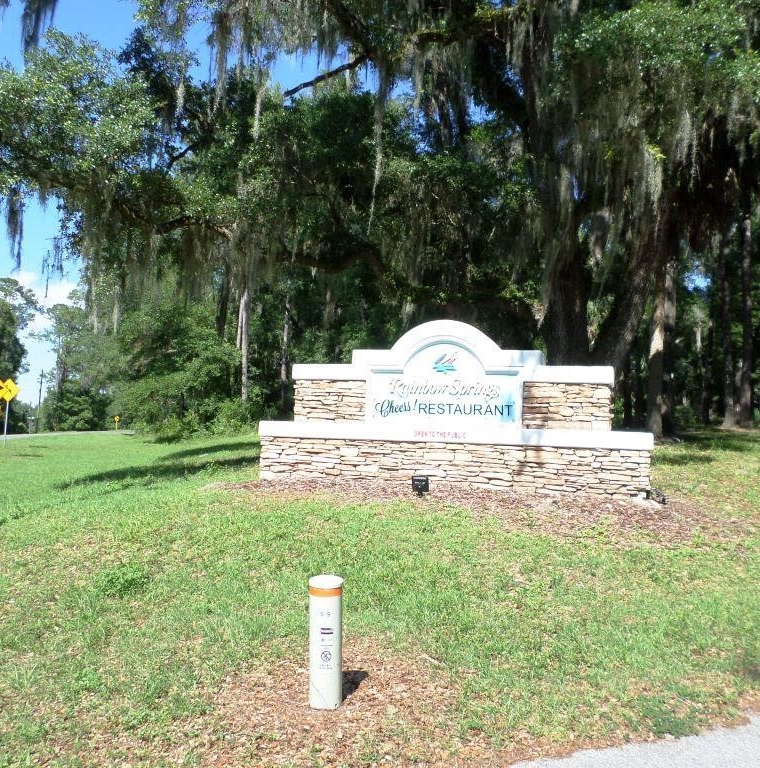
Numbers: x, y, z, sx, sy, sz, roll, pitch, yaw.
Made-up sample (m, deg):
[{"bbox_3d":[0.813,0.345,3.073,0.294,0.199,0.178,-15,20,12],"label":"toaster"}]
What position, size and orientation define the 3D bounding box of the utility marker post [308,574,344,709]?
[{"bbox_3d":[-0.281,1.357,3.865,0.172,0.636,0.172,2,-3,-3],"label":"utility marker post"}]

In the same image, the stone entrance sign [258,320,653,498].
[{"bbox_3d":[0.997,0.312,10.893,5.638,2.398,0.800,1,-3,16],"label":"stone entrance sign"}]

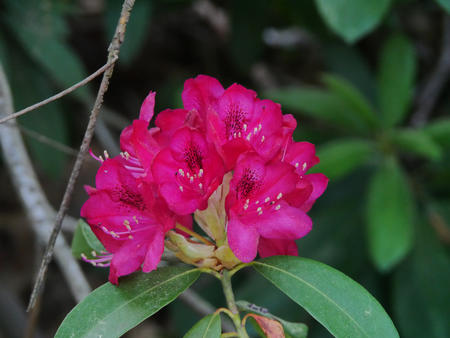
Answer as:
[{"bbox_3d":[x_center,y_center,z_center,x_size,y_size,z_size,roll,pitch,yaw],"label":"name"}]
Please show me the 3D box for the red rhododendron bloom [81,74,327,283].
[{"bbox_3d":[-0.013,0.005,1.390,0.145,0.120,0.130,0,9,0],"label":"red rhododendron bloom"}]

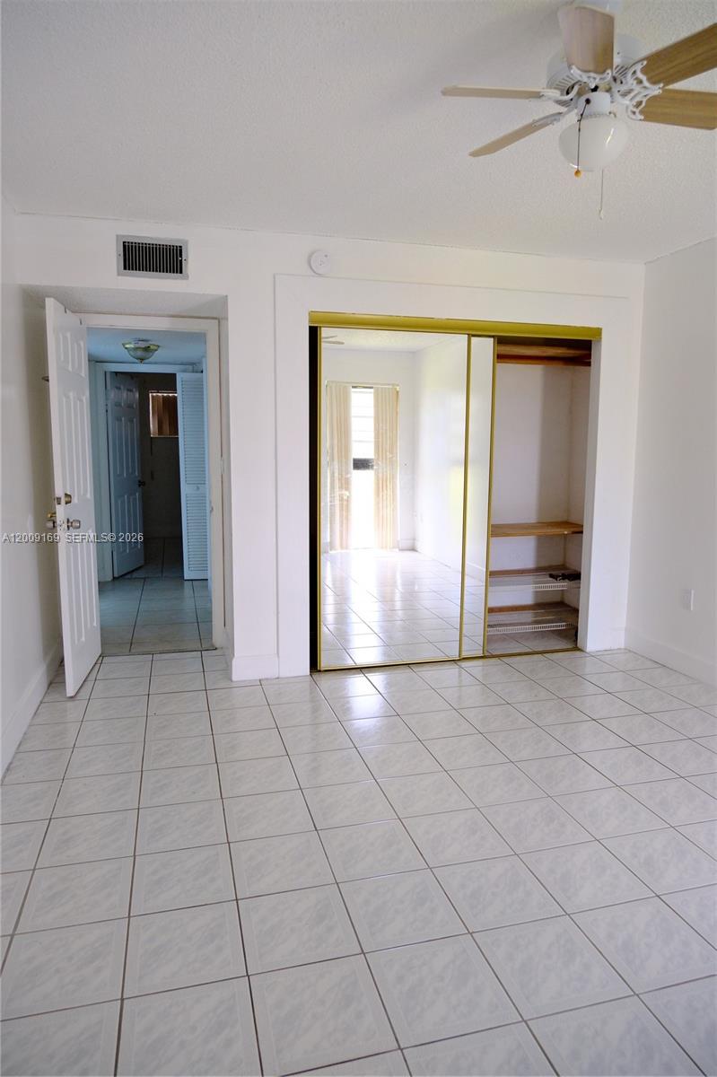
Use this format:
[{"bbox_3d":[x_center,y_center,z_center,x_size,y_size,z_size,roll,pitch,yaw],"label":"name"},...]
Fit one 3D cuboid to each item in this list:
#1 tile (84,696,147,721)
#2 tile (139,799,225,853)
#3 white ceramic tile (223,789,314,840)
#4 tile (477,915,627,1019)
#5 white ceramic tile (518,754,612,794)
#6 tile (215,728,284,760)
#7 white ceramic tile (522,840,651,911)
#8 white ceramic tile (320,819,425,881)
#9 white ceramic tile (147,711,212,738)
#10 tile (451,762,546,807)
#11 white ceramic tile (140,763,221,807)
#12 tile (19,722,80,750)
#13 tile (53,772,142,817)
[{"bbox_3d":[-1.229,0.867,3.503,0.300,0.010,0.300,-2,8,-15],"label":"tile"},{"bbox_3d":[-0.623,1.018,2.430,0.300,0.010,0.300,-2,8,-15],"label":"tile"},{"bbox_3d":[-0.330,1.009,2.509,0.300,0.010,0.300,-2,8,-15],"label":"white ceramic tile"},{"bbox_3d":[0.494,1.107,1.791,0.300,0.010,0.300,-2,8,-15],"label":"tile"},{"bbox_3d":[0.845,0.977,2.837,0.302,0.010,0.302,-2,8,-15],"label":"white ceramic tile"},{"bbox_3d":[-0.486,0.925,3.074,0.298,0.010,0.298,-2,8,-15],"label":"tile"},{"bbox_3d":[0.707,1.059,2.160,0.300,0.010,0.300,-2,8,-15],"label":"white ceramic tile"},{"bbox_3d":[0.042,1.038,2.295,0.300,0.010,0.300,-2,8,-15],"label":"white ceramic tile"},{"bbox_3d":[-0.857,0.895,3.285,0.298,0.010,0.298,-2,8,-15],"label":"white ceramic tile"},{"bbox_3d":[0.546,0.978,2.732,0.298,0.010,0.298,-2,8,-15],"label":"tile"},{"bbox_3d":[-0.700,0.976,2.713,0.300,0.010,0.300,-2,8,-15],"label":"white ceramic tile"},{"bbox_3d":[-1.407,0.914,3.144,0.228,0.010,0.300,-2,8,-15],"label":"tile"},{"bbox_3d":[-0.999,0.992,2.656,0.302,0.010,0.302,-2,8,-15],"label":"tile"}]

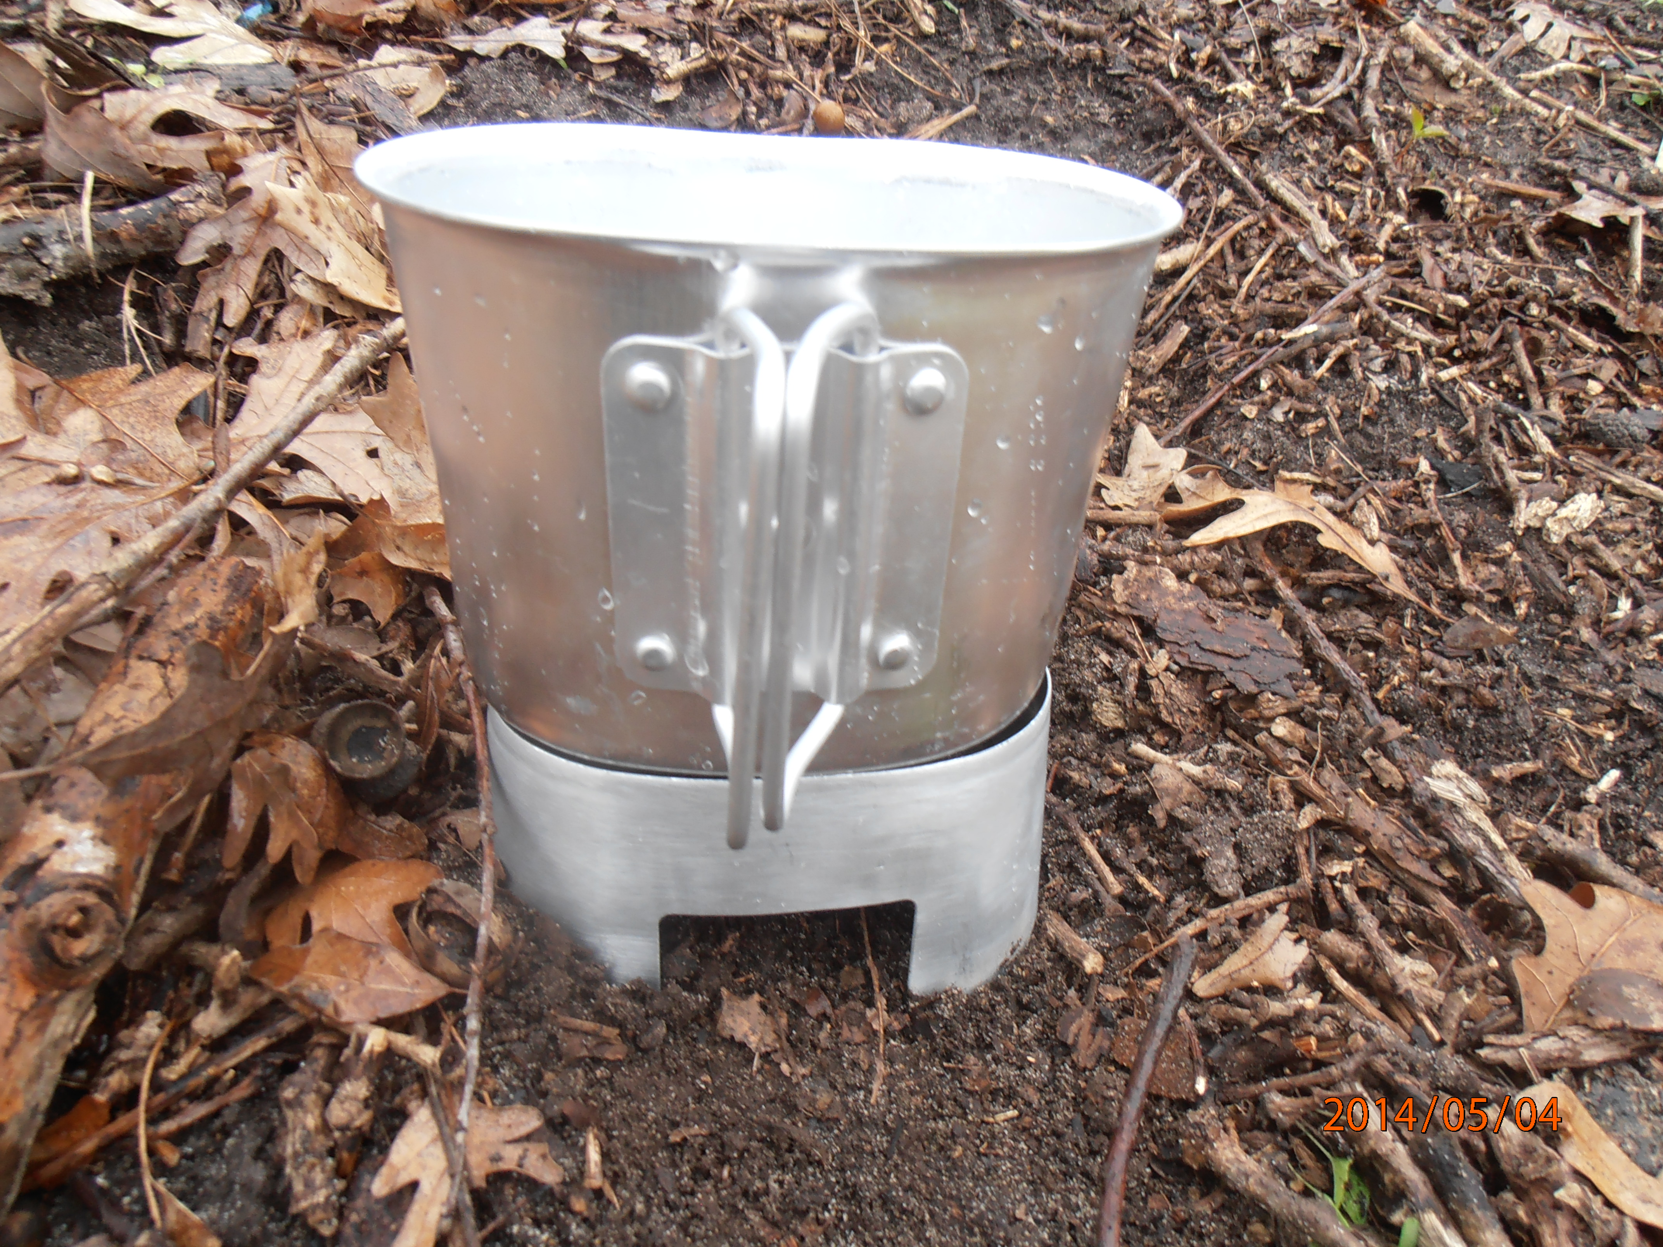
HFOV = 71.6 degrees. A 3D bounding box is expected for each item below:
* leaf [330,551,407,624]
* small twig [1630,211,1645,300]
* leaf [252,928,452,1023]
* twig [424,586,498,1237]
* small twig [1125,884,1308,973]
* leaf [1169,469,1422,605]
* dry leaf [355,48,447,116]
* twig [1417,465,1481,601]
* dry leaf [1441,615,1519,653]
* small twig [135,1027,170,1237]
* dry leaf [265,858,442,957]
[{"bbox_3d":[-0.120,-0.009,0.300,0.020,0.008,0.020,2,56,-1],"label":"leaf"},{"bbox_3d":[0.363,-0.166,0.520,0.006,0.040,0.006,3,-4,0],"label":"small twig"},{"bbox_3d":[-0.093,0.068,0.223,0.037,0.009,0.020,-19,45,-26],"label":"leaf"},{"bbox_3d":[-0.074,0.043,0.231,0.011,0.008,0.153,-5,43,-15],"label":"twig"},{"bbox_3d":[0.081,0.065,0.243,0.048,0.003,0.004,-15,36,-27],"label":"small twig"},{"bbox_3d":[0.147,-0.029,0.367,0.077,0.029,0.029,7,31,3],"label":"leaf"},{"bbox_3d":[-0.235,-0.296,0.630,0.052,0.026,0.050,-9,39,-11],"label":"dry leaf"},{"bbox_3d":[0.206,-0.031,0.387,0.007,0.006,0.062,3,48,3],"label":"twig"},{"bbox_3d":[0.186,0.003,0.330,0.020,0.005,0.012,-2,51,-4],"label":"dry leaf"},{"bbox_3d":[-0.117,0.086,0.198,0.007,0.007,0.040,-9,42,-17],"label":"small twig"},{"bbox_3d":[-0.100,0.059,0.239,0.035,0.011,0.023,-18,44,-25],"label":"dry leaf"}]

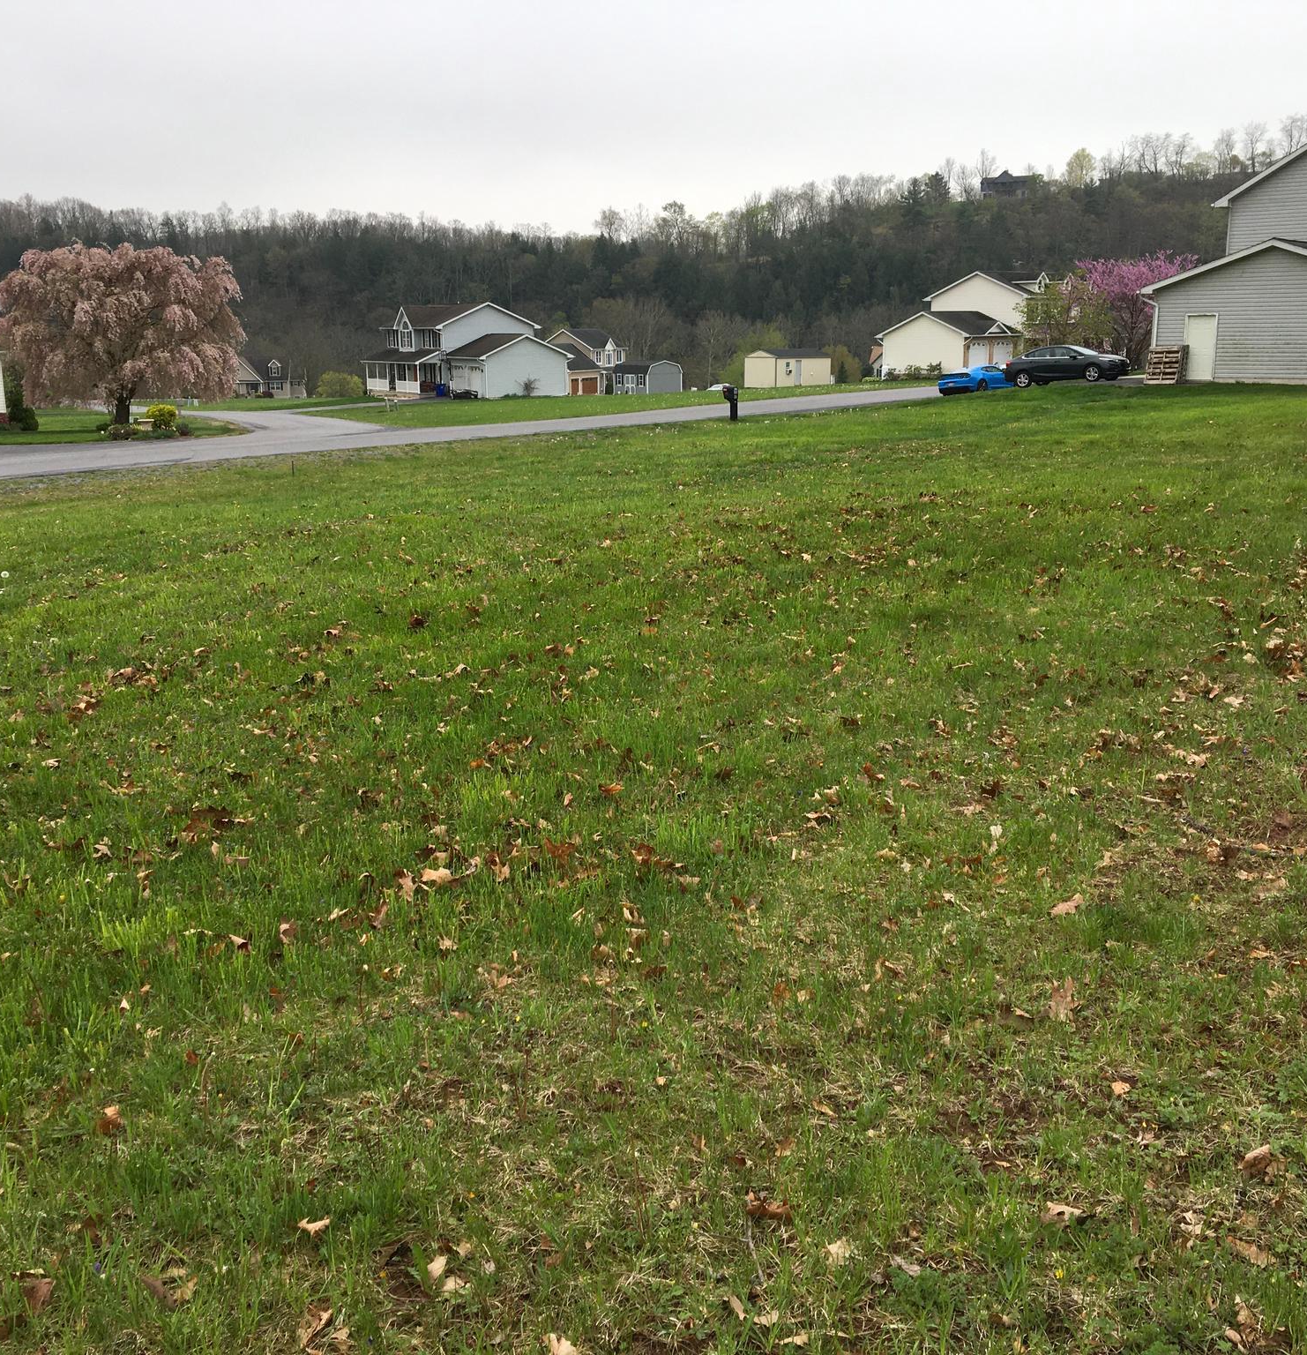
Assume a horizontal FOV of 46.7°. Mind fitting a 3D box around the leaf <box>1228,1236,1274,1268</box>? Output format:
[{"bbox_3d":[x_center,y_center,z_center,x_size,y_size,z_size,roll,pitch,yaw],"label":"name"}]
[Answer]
[{"bbox_3d":[1.014,0.975,2.571,0.050,0.025,0.100,-12,15,-39],"label":"leaf"}]

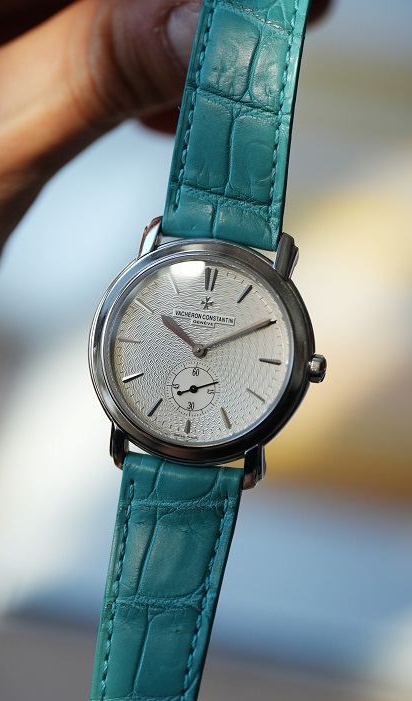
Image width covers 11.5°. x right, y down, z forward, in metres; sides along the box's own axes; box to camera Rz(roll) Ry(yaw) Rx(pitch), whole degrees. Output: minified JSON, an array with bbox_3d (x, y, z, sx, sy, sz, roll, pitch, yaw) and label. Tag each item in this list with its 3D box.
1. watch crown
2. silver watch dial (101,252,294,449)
[{"bbox_3d":[0.017,0.003,0.314,0.003,0.004,0.004,9,-3,8],"label":"watch crown"},{"bbox_3d":[-0.001,0.000,0.313,0.029,0.029,0.003,9,-3,8],"label":"silver watch dial"}]

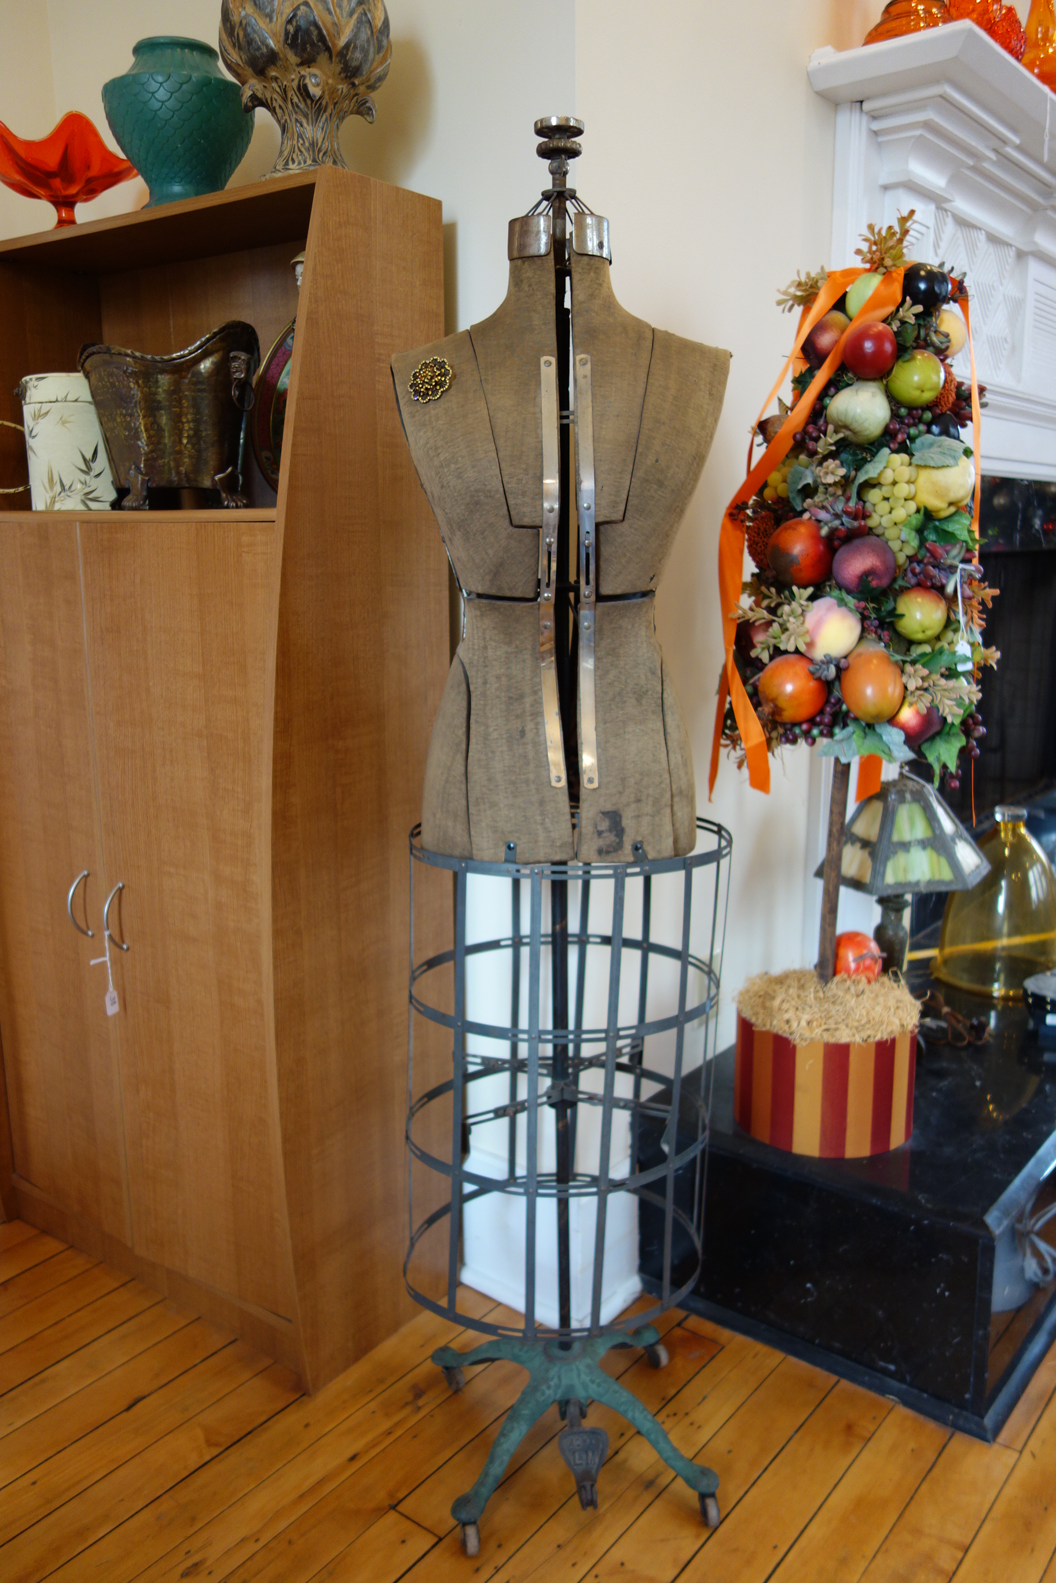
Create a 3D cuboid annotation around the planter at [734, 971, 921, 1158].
[{"bbox_3d":[0.438,0.389,1.822,0.262,0.195,0.262,0,12,0],"label":"planter"}]

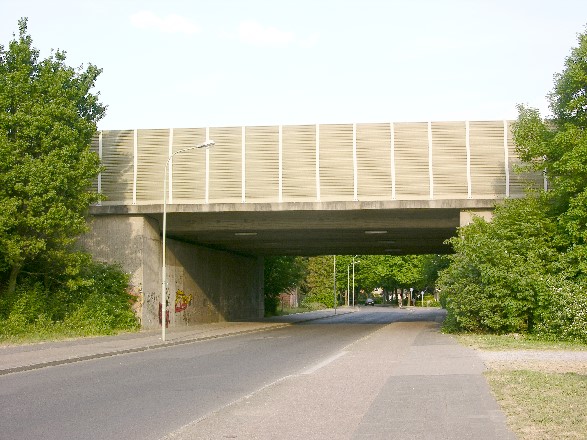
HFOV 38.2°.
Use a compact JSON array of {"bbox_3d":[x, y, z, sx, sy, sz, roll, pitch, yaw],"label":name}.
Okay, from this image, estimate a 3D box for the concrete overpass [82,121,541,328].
[{"bbox_3d":[2.512,1.852,61.056,25.200,11.050,32.500,-1,-5,5],"label":"concrete overpass"}]

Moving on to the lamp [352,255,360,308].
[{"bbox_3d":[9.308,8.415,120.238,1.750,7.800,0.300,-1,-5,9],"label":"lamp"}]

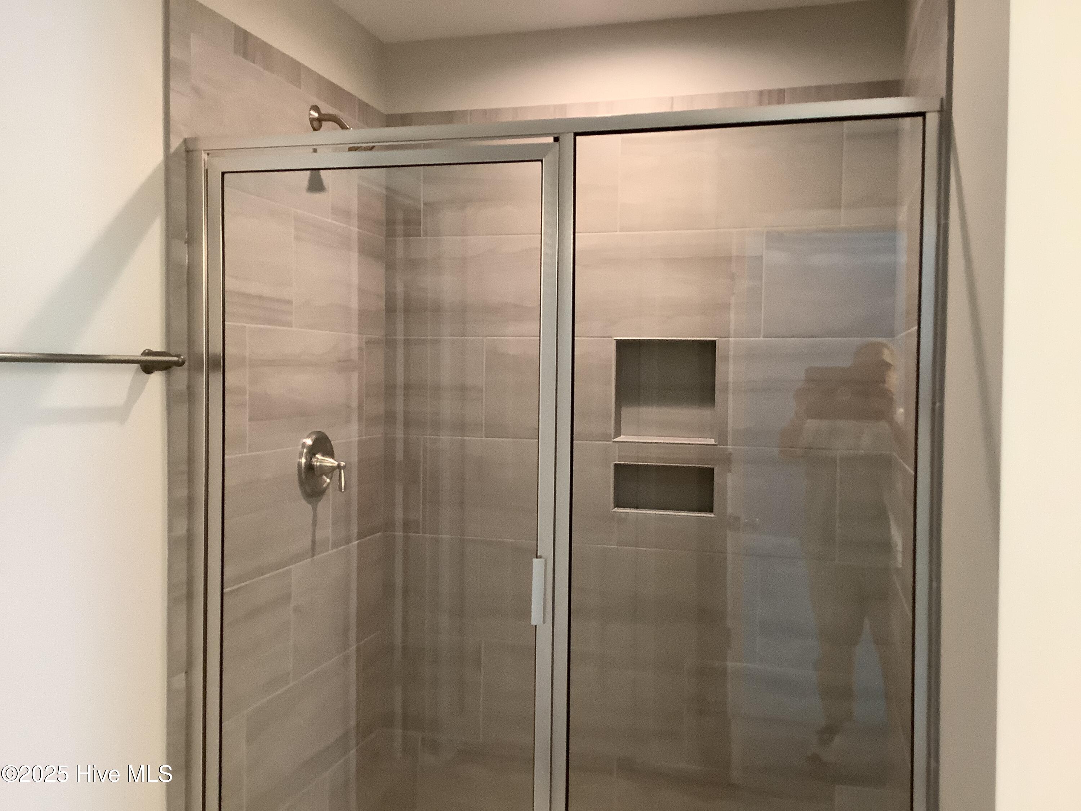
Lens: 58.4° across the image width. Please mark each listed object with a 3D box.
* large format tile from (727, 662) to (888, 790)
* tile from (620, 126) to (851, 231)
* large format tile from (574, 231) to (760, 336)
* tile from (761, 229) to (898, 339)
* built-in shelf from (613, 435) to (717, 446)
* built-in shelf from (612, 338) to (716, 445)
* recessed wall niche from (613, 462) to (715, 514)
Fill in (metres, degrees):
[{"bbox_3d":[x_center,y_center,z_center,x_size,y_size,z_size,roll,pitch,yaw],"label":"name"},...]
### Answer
[{"bbox_3d":[0.713,0.885,2.690,0.472,0.303,0.010,1,2,16],"label":"large format tile"},{"bbox_3d":[0.527,-0.649,2.701,0.611,0.303,0.010,1,2,16],"label":"tile"},{"bbox_3d":[0.324,-0.347,2.768,0.611,0.303,0.010,1,2,16],"label":"large format tile"},{"bbox_3d":[0.786,-0.338,2.635,0.344,0.303,0.010,1,2,16],"label":"tile"},{"bbox_3d":[0.367,0.101,2.813,0.299,0.016,0.095,1,2,16],"label":"built-in shelf"},{"bbox_3d":[0.369,-0.042,2.808,0.298,0.300,0.095,1,2,16],"label":"built-in shelf"},{"bbox_3d":[0.365,0.239,2.817,0.297,0.143,0.095,1,2,16],"label":"recessed wall niche"}]

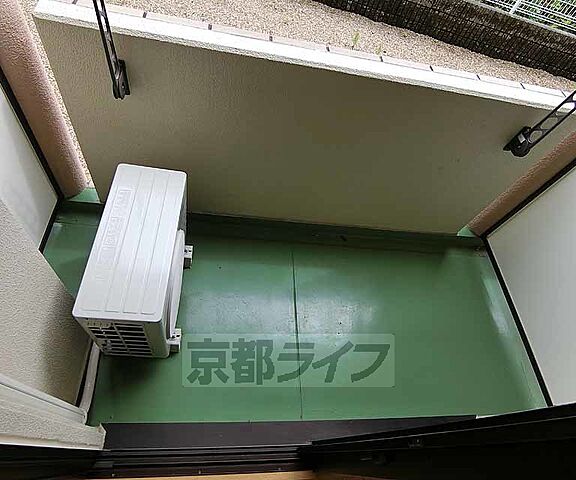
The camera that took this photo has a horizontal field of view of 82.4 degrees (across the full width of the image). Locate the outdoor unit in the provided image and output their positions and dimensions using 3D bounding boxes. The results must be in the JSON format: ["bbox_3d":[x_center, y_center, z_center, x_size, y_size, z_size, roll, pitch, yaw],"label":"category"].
[{"bbox_3d":[-0.698,0.113,1.628,0.310,0.545,0.765,5,56,-12],"label":"outdoor unit"}]

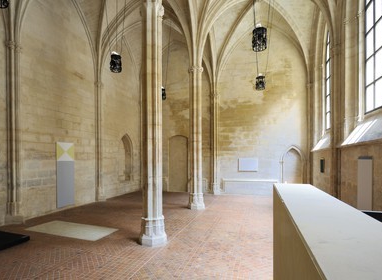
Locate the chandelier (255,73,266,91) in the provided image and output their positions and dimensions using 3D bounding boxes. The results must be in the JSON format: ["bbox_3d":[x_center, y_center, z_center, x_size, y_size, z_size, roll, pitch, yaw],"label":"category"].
[{"bbox_3d":[3.200,-2.670,9.600,0.460,0.800,0.460,-1,-3,18],"label":"chandelier"}]

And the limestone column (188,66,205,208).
[{"bbox_3d":[0.240,-0.120,8.250,0.600,5.550,0.600,-1,-3,18],"label":"limestone column"}]

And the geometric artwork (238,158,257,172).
[{"bbox_3d":[3.170,1.380,11.500,1.020,0.730,0.060,-1,-3,18],"label":"geometric artwork"}]

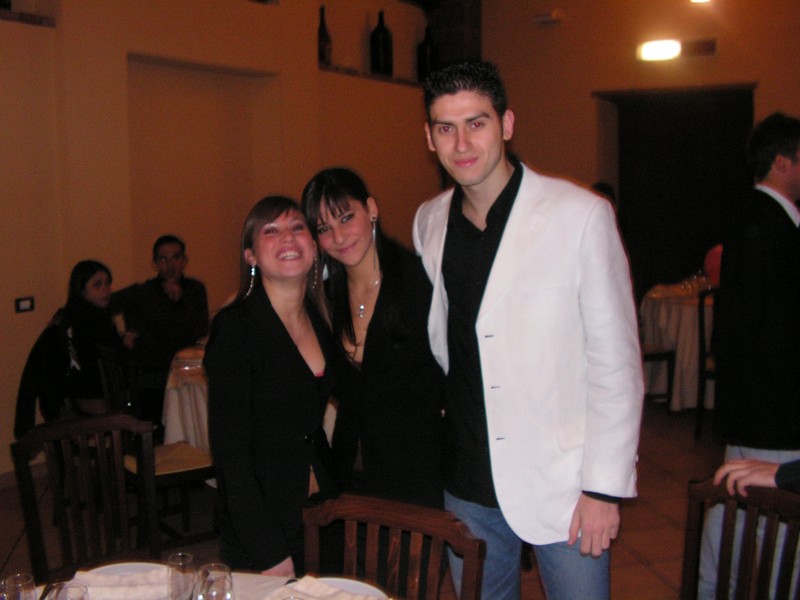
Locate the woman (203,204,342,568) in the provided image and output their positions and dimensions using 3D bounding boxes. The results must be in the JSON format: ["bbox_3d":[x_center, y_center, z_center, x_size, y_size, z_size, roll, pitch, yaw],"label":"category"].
[{"bbox_3d":[-0.292,0.564,1.957,0.440,1.590,0.320,-2,9,-23],"label":"woman"}]

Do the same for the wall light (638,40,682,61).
[{"bbox_3d":[1.777,-1.702,5.674,0.300,0.125,0.080,8,11,42],"label":"wall light"}]

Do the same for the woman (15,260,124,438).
[{"bbox_3d":[-1.540,0.418,4.152,0.680,1.220,0.500,3,8,10],"label":"woman"}]

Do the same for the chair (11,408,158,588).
[{"bbox_3d":[-0.669,0.856,2.050,0.430,0.970,0.500,-5,10,-39],"label":"chair"}]

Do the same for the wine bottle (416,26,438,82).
[{"bbox_3d":[0.220,-1.887,6.420,0.140,0.430,0.140,8,11,42],"label":"wine bottle"}]

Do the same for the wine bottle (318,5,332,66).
[{"bbox_3d":[-0.523,-1.813,5.726,0.118,0.410,0.118,1,8,0],"label":"wine bottle"}]

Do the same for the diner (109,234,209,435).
[{"bbox_3d":[-1.268,0.331,4.492,0.560,1.310,0.600,-2,8,-20],"label":"diner"}]

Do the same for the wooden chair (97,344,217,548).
[{"bbox_3d":[-0.945,0.665,3.448,0.500,0.950,0.430,-5,10,-37],"label":"wooden chair"}]

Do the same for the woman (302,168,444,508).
[{"bbox_3d":[-0.052,0.536,1.943,0.440,1.660,0.310,4,9,22],"label":"woman"}]

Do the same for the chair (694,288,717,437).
[{"bbox_3d":[2.261,0.431,5.556,0.430,0.970,0.500,5,9,28],"label":"chair"}]

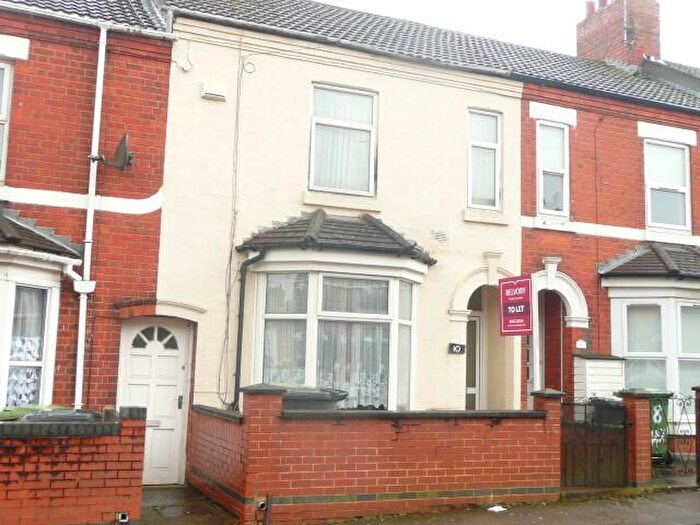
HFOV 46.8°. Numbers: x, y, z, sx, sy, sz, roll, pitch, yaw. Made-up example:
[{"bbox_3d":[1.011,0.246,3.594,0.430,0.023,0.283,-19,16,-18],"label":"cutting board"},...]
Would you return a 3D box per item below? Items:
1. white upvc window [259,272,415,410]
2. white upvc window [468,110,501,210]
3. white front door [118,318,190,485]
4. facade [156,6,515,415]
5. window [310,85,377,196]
[{"bbox_3d":[-0.066,1.062,10.264,2.220,1.770,0.580,5,-8,-22],"label":"white upvc window"},{"bbox_3d":[1.967,-1.493,11.869,0.568,1.453,0.090,5,-8,-22],"label":"white upvc window"},{"bbox_3d":[-2.385,1.677,9.813,0.880,2.000,0.080,5,-8,-22],"label":"white front door"},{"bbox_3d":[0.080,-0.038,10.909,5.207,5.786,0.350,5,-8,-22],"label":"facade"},{"bbox_3d":[-0.086,-1.662,11.034,0.967,1.493,0.090,5,-8,-22],"label":"window"}]

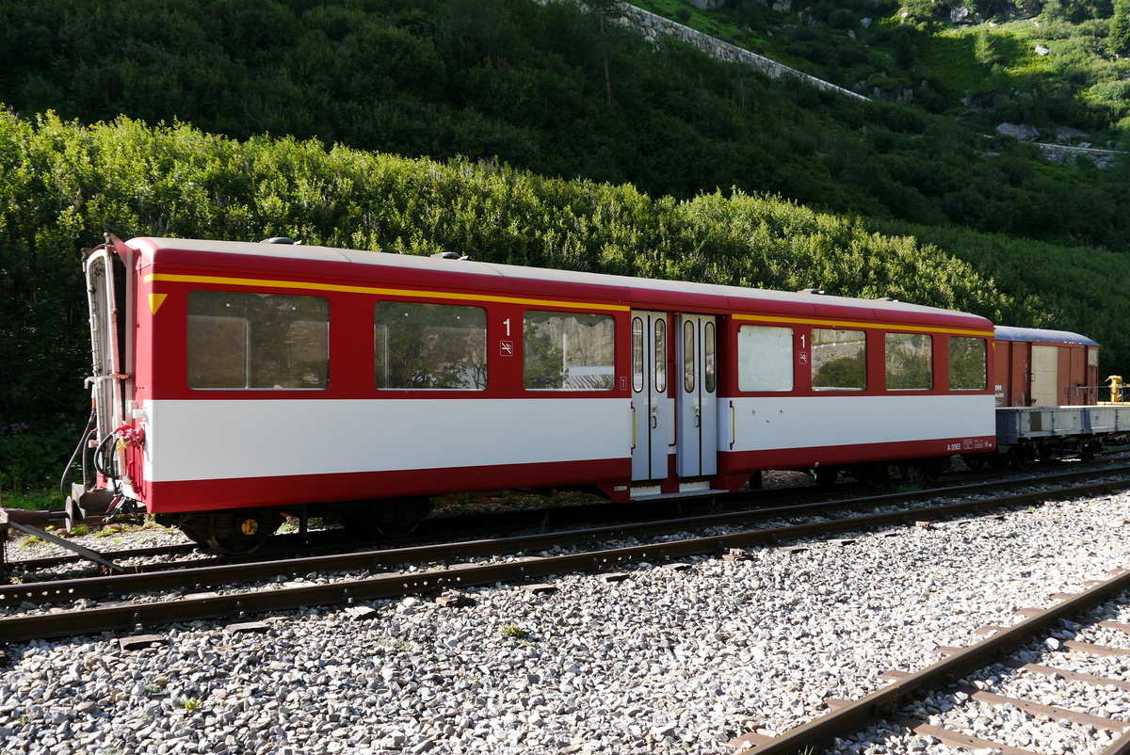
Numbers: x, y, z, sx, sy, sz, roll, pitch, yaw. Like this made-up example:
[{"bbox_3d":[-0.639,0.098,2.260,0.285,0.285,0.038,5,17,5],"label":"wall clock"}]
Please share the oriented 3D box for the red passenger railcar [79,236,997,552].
[{"bbox_3d":[1.400,0.240,15.150,16.200,3.520,2.680,1,-1,-38],"label":"red passenger railcar"}]

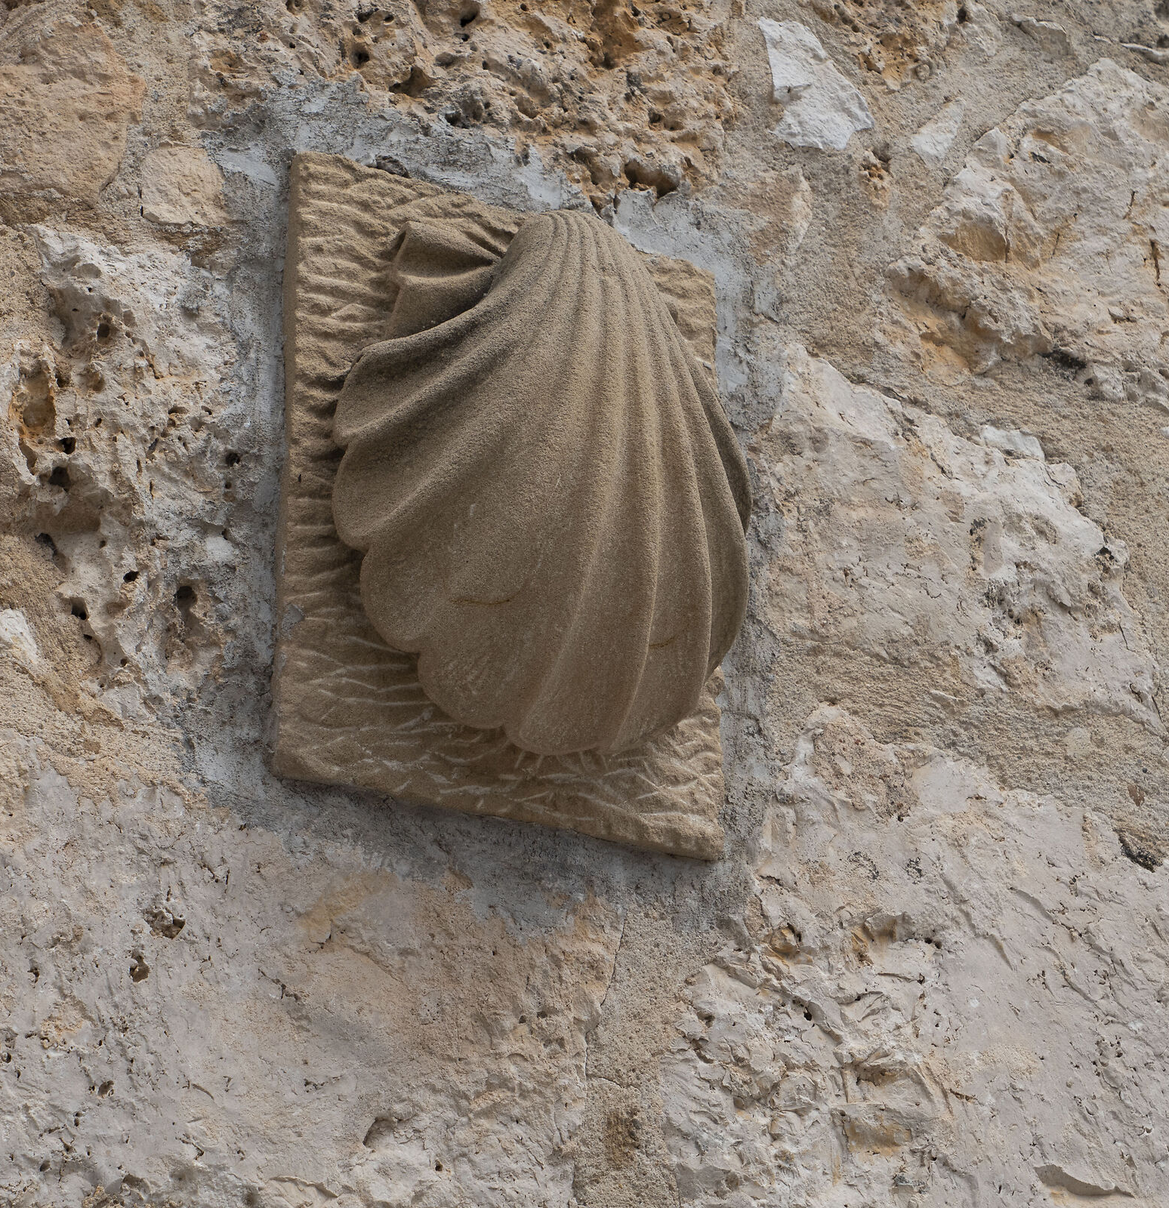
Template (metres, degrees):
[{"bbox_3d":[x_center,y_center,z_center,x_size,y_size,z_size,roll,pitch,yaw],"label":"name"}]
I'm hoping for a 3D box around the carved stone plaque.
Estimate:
[{"bbox_3d":[-0.030,-0.073,2.249,0.312,0.402,0.100,12,-24,-29],"label":"carved stone plaque"}]

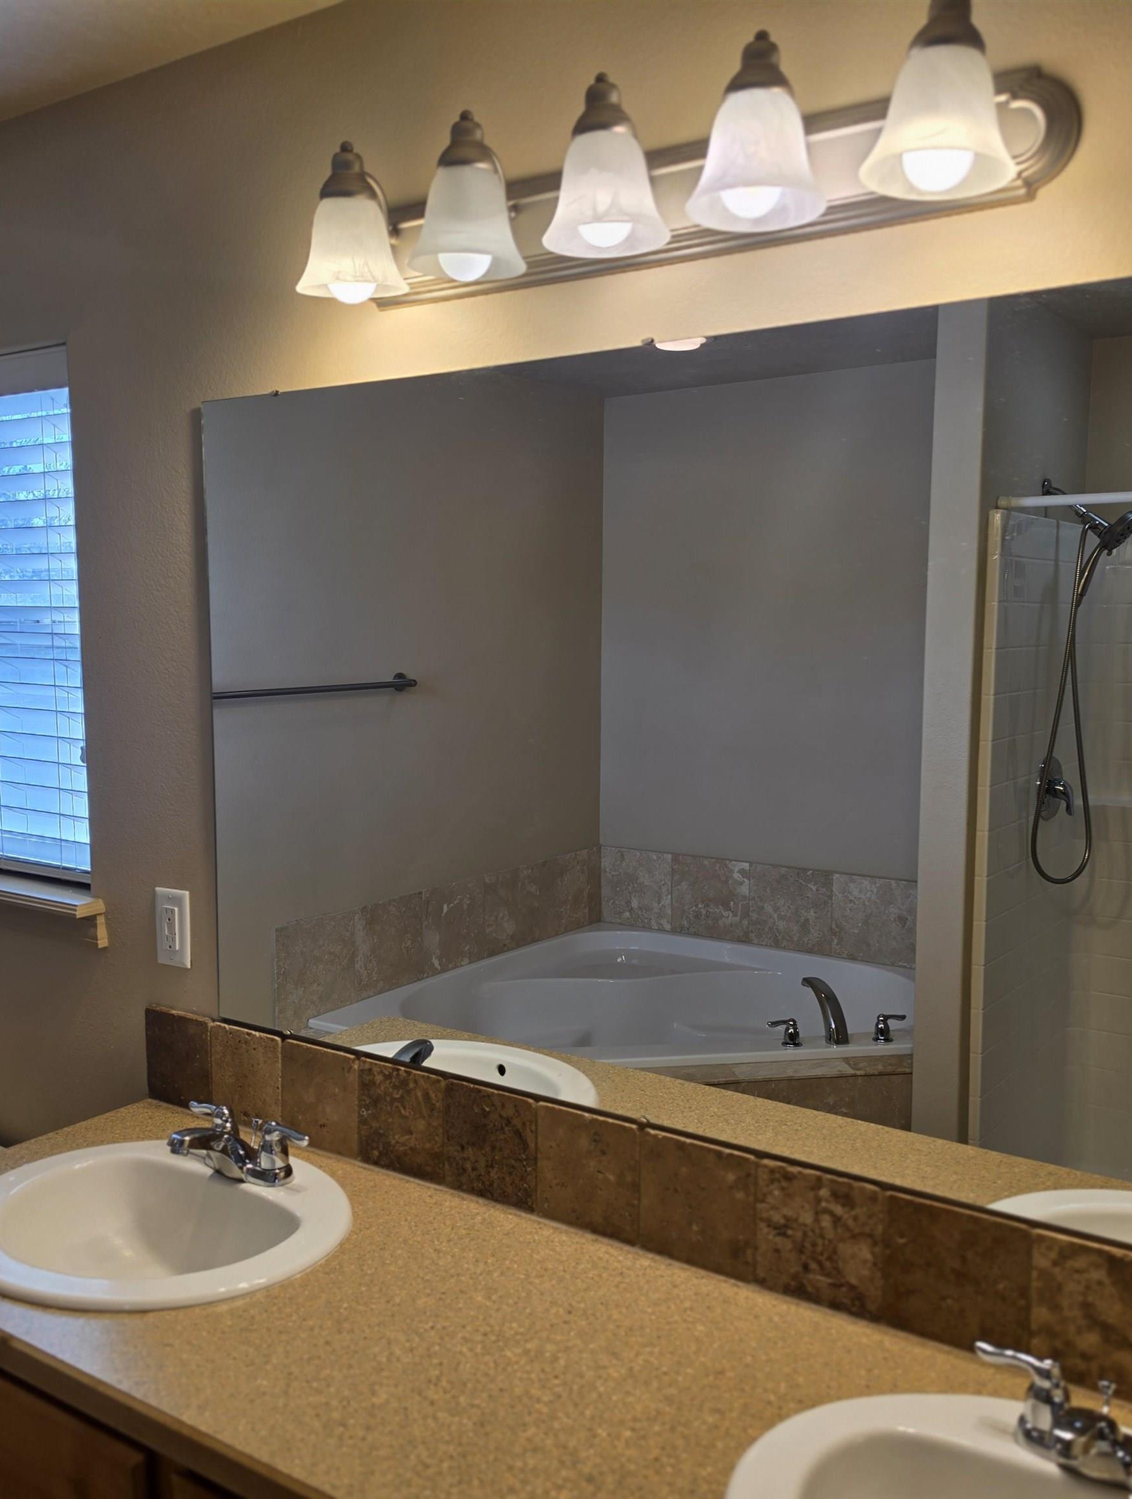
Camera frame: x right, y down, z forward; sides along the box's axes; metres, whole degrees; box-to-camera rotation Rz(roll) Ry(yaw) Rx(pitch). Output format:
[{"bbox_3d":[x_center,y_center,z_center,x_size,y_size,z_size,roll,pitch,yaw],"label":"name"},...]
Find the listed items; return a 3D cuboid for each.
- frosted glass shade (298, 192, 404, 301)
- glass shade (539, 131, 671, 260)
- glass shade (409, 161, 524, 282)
[{"bbox_3d":[-0.257,-0.610,1.597,0.137,0.104,0.137,0,6,0],"label":"frosted glass shade"},{"bbox_3d":[0.043,-0.591,1.400,0.137,0.104,0.137,0,6,0],"label":"glass shade"},{"bbox_3d":[-0.110,-0.601,1.500,0.137,0.104,0.137,0,6,0],"label":"glass shade"}]

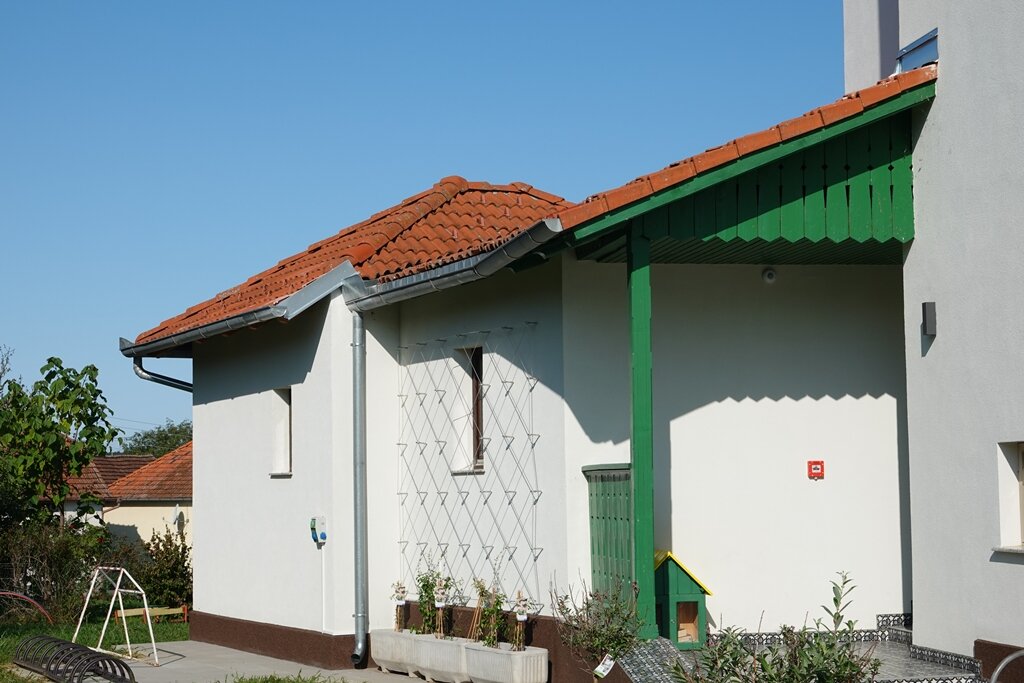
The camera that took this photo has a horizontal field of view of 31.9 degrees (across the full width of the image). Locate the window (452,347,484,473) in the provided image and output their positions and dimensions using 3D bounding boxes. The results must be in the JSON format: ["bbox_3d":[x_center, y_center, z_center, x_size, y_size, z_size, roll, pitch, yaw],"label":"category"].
[{"bbox_3d":[-0.286,0.609,15.654,0.200,1.065,0.588,2,-5,-28],"label":"window"}]

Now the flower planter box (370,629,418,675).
[{"bbox_3d":[-0.883,2.777,15.938,0.410,0.340,0.960,2,-5,-28],"label":"flower planter box"}]

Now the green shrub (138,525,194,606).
[{"bbox_3d":[-4.681,3.112,24.636,0.880,1.188,0.850,-1,-5,0],"label":"green shrub"}]

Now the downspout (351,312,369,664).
[{"bbox_3d":[-1.402,1.338,16.474,0.140,3.231,0.180,-2,-5,17],"label":"downspout"}]

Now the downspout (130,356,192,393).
[{"bbox_3d":[-3.909,0.370,20.215,0.866,0.435,0.160,-3,-5,23],"label":"downspout"}]

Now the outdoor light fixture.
[{"bbox_3d":[3.289,-0.174,14.135,0.078,0.261,0.085,0,-5,-11],"label":"outdoor light fixture"}]

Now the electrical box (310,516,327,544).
[{"bbox_3d":[-1.791,1.752,16.555,0.110,0.255,0.160,2,-5,-28],"label":"electrical box"}]

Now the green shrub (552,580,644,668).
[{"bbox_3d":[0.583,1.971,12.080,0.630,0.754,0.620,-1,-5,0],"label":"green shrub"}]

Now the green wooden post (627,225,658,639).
[{"bbox_3d":[0.901,0.617,12.473,0.145,2.860,0.145,0,-5,-10],"label":"green wooden post"}]

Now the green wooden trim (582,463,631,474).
[{"bbox_3d":[0.734,0.945,13.410,0.120,0.055,1.438,0,-5,-11],"label":"green wooden trim"}]

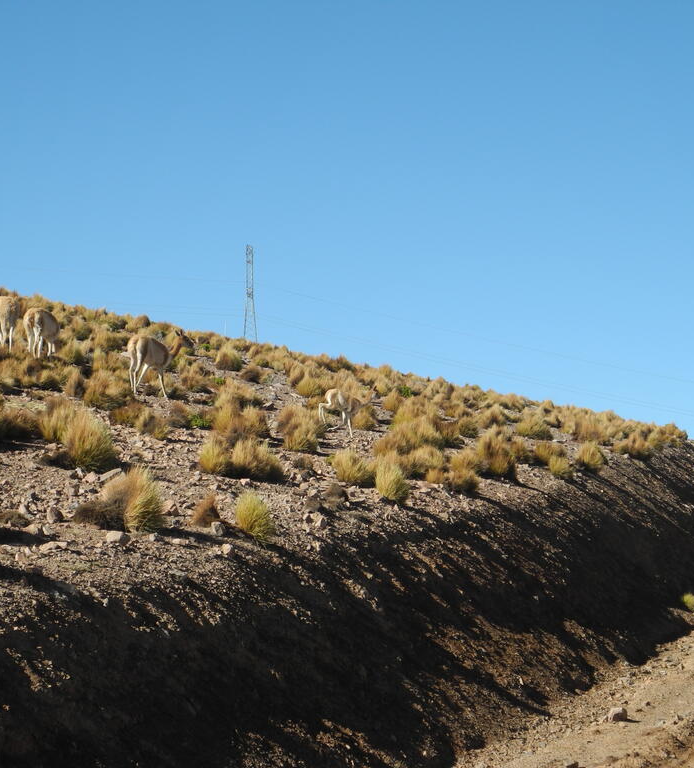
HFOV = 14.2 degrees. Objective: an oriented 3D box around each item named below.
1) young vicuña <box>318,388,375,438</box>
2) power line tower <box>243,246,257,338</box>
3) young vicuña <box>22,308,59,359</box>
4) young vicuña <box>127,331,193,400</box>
[{"bbox_3d":[-0.008,0.443,42.500,0.920,0.770,0.300,0,-1,-21],"label":"young vicuña"},{"bbox_3d":[-22.557,-20.921,650.000,3.200,25.000,3.200,0,-1,0],"label":"power line tower"},{"bbox_3d":[-5.070,-0.833,46.300,0.380,0.820,1.080,-1,-1,25],"label":"young vicuña"},{"bbox_3d":[-2.703,-0.275,40.300,0.400,1.000,1.150,-1,-2,41],"label":"young vicuña"}]

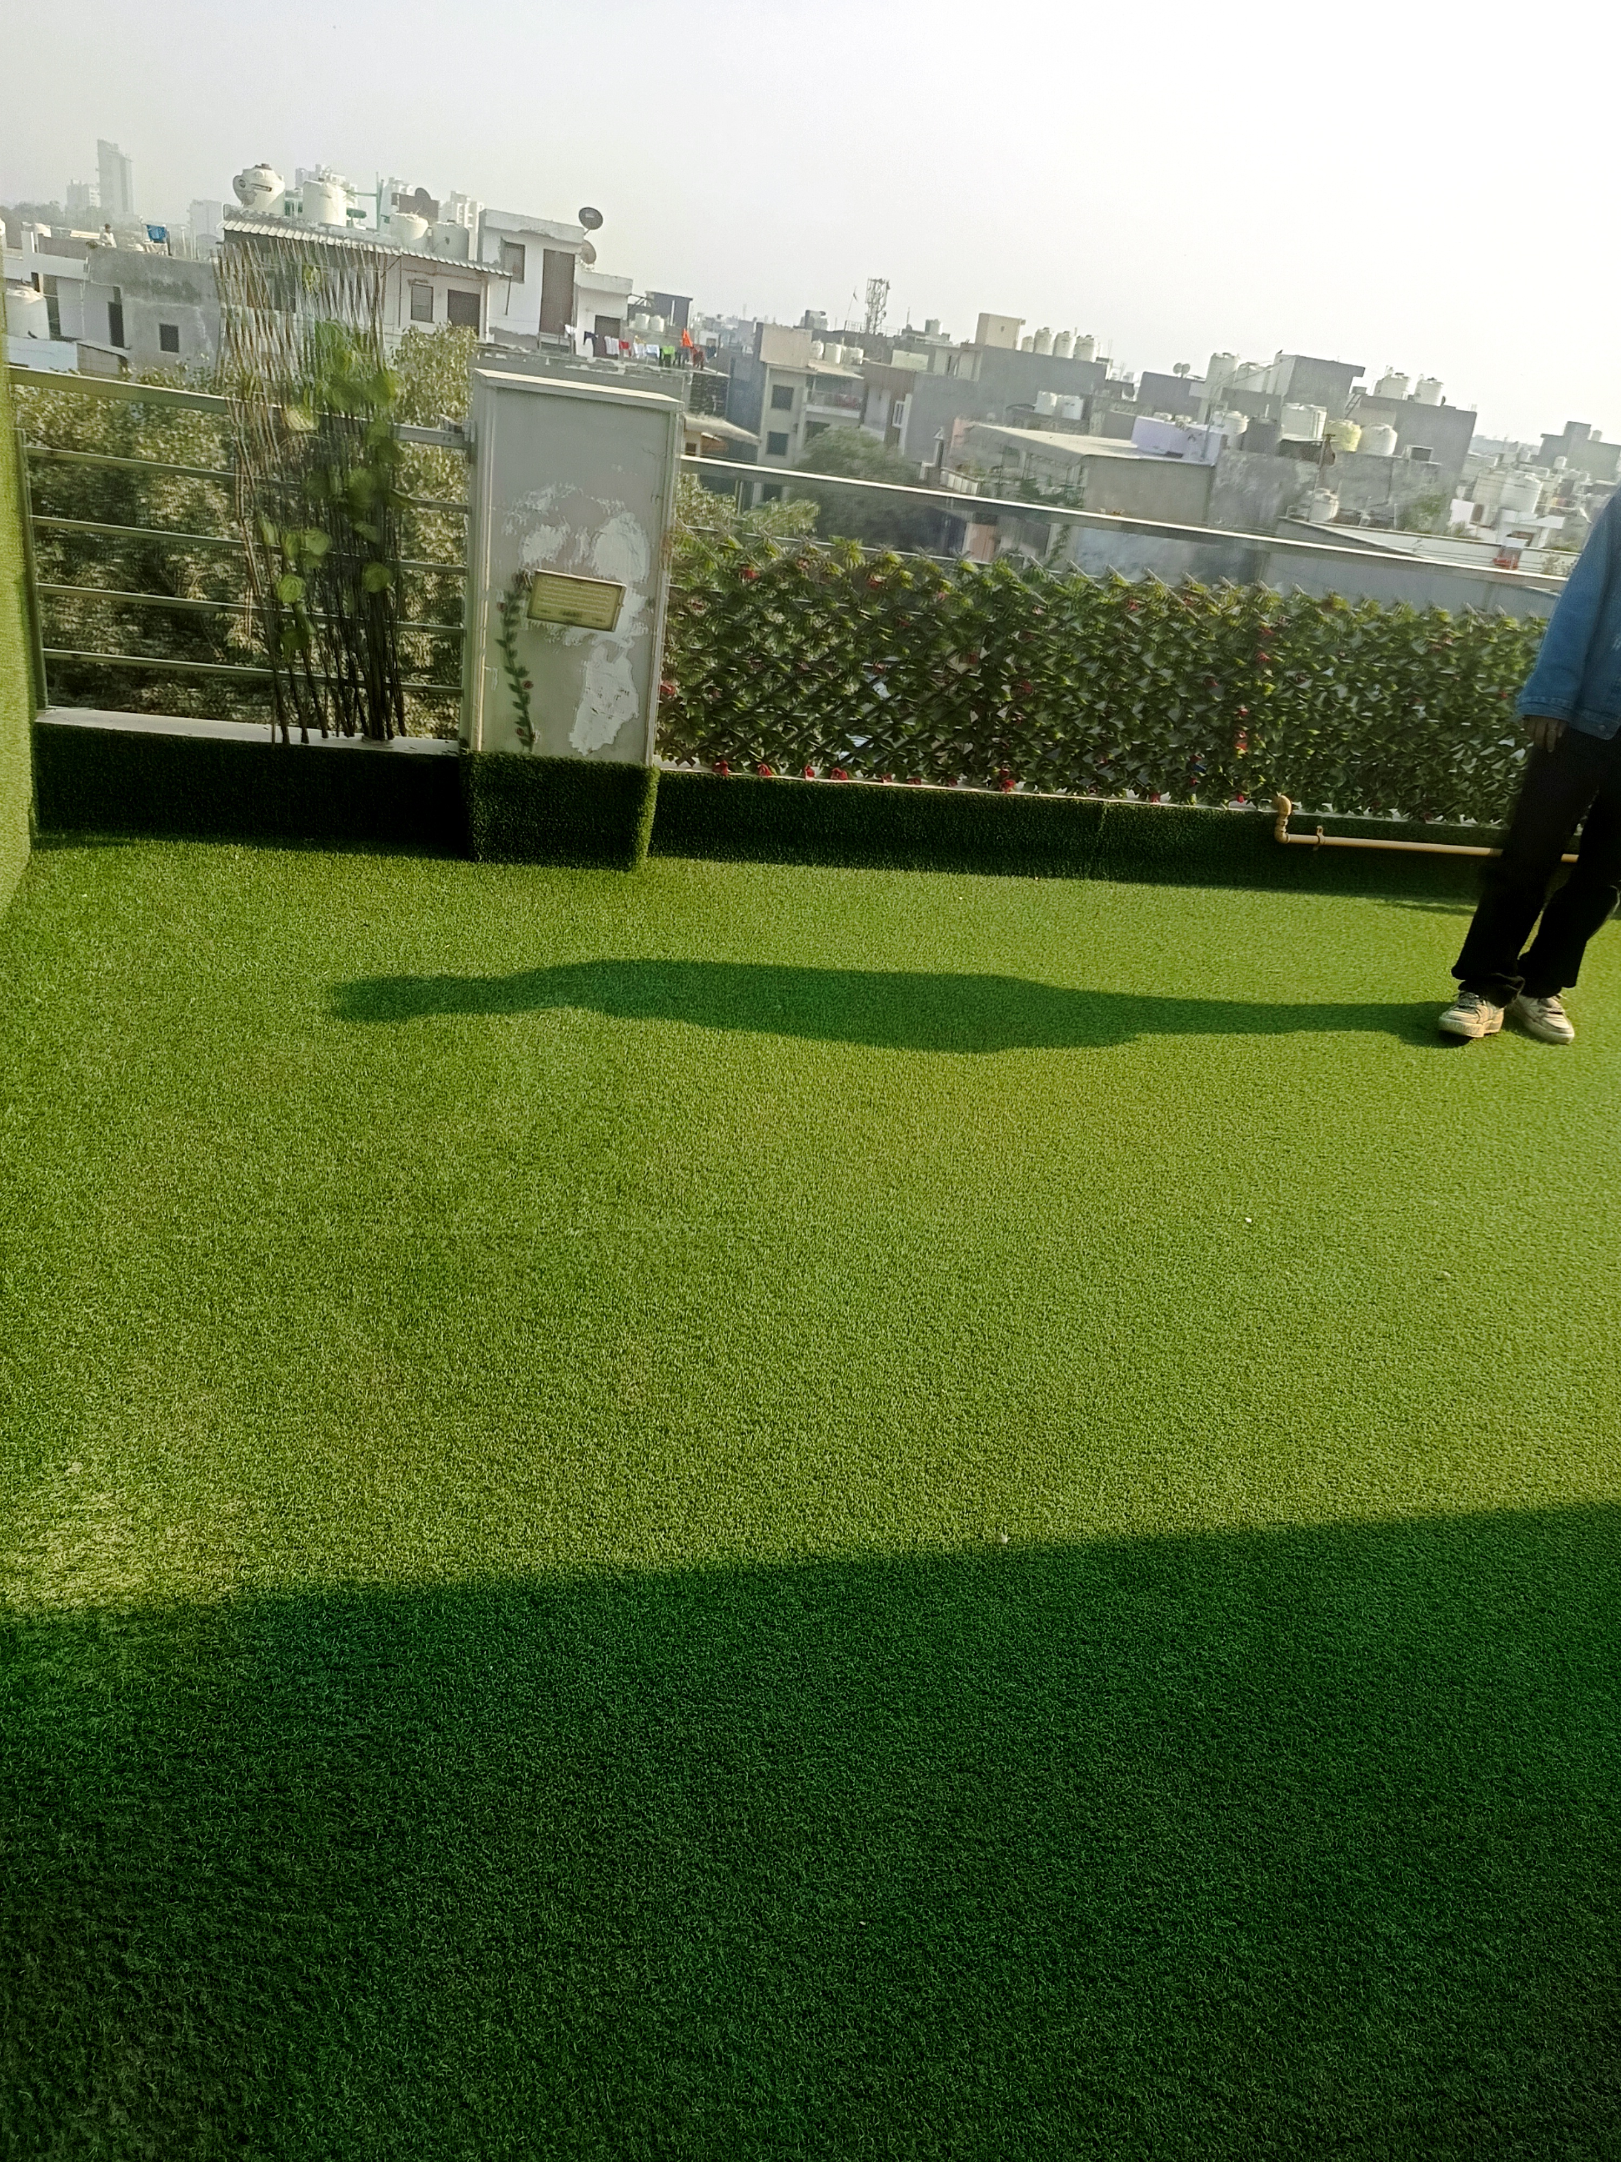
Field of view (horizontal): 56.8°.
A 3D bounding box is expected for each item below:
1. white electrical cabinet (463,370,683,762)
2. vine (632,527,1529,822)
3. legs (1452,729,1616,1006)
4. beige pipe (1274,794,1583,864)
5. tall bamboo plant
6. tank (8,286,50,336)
[{"bbox_3d":[-0.647,-1.336,3.934,0.484,0.907,0.356,1,27,-16],"label":"white electrical cabinet"},{"bbox_3d":[1.008,-1.156,4.507,2.939,0.664,0.096,1,27,-16],"label":"vine"},{"bbox_3d":[1.909,-0.531,3.835,0.410,0.790,0.300,21,28,23],"label":"legs"},{"bbox_3d":[2.041,-0.807,4.912,1.212,0.137,0.096,1,27,-16],"label":"beige pipe"},{"bbox_3d":[-1.222,-1.430,3.746,0.455,1.165,0.185,1,27,-16],"label":"tall bamboo plant"},{"bbox_3d":[-19.386,-18.948,37.000,1.100,1.200,1.100,-4,29,-26],"label":"tank"}]

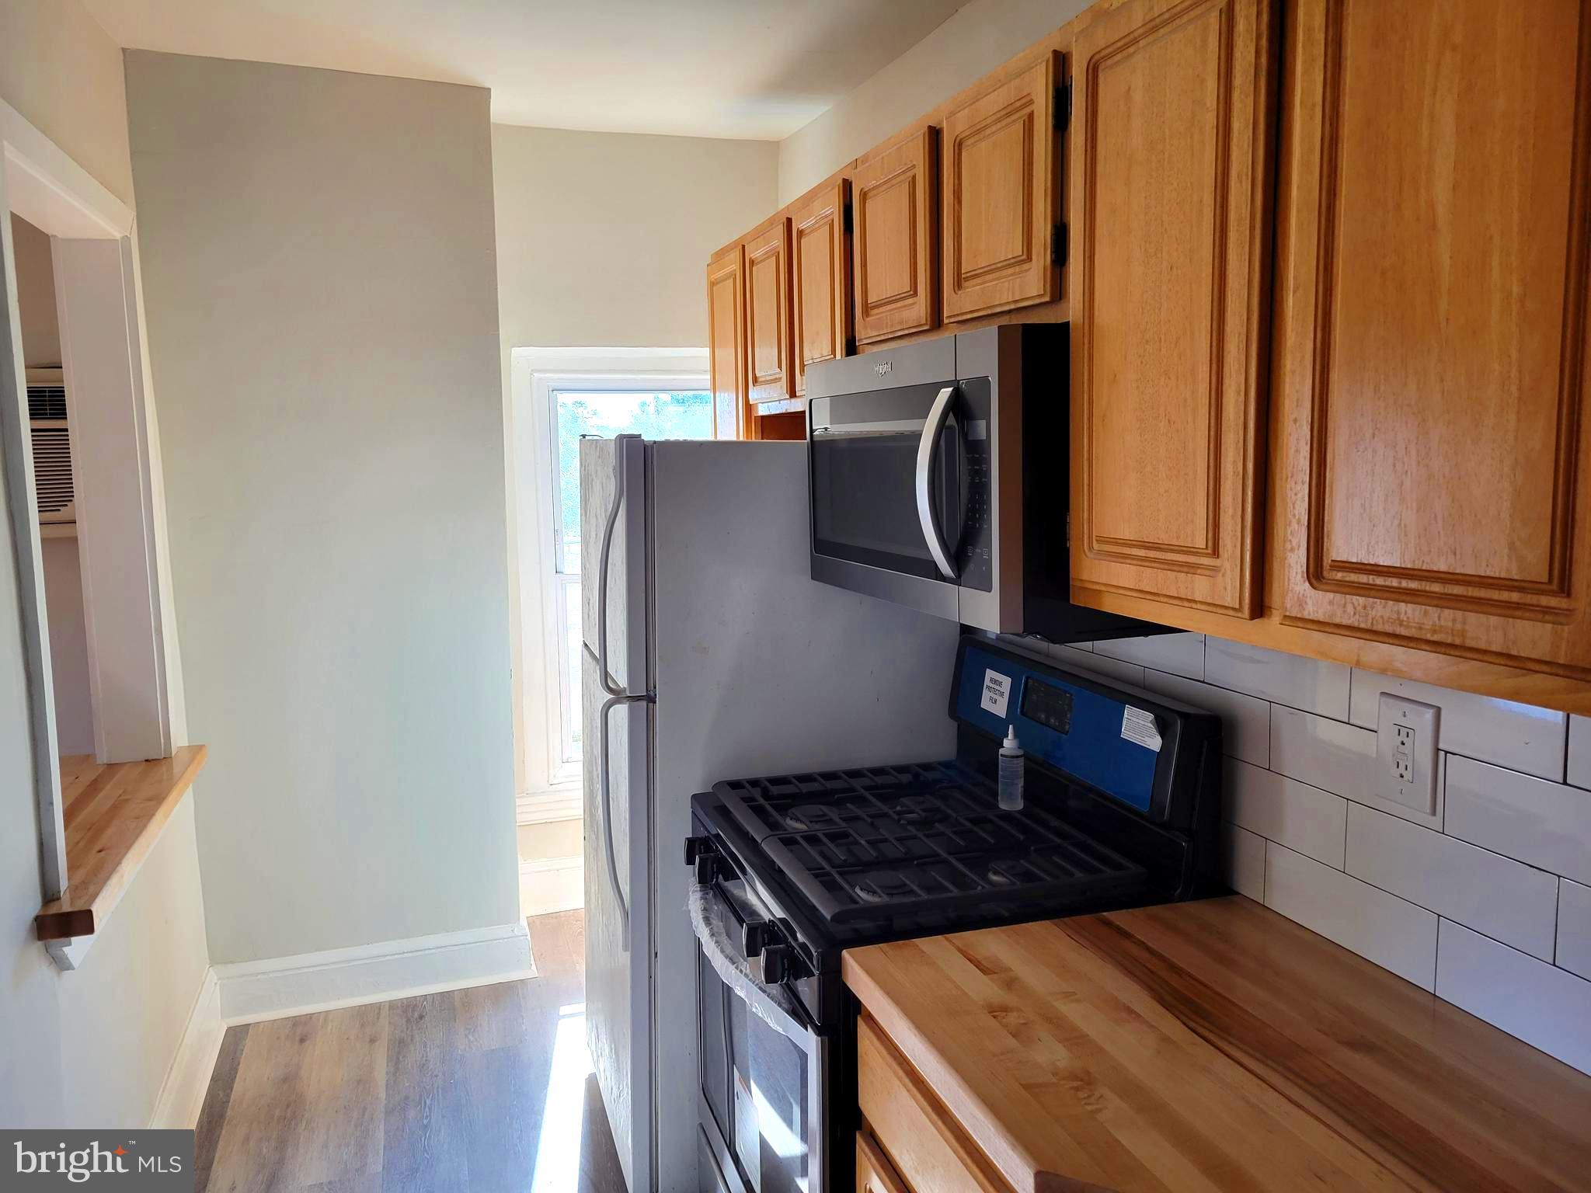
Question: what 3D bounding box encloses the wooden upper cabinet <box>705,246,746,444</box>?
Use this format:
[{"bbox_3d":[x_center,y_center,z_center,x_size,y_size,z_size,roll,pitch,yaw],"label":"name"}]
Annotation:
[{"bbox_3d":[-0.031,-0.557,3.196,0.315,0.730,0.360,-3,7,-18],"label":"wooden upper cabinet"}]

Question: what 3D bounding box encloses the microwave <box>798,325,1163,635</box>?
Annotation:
[{"bbox_3d":[0.330,-0.196,2.002,0.423,0.425,0.764,-3,7,-18],"label":"microwave"}]

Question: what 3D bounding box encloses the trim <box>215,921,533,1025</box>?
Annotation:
[{"bbox_3d":[-1.211,1.097,3.515,0.880,0.183,0.040,-3,7,-18],"label":"trim"}]

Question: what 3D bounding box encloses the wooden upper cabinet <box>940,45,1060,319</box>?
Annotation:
[{"bbox_3d":[0.432,-0.583,1.797,0.315,0.355,0.365,-3,7,-18],"label":"wooden upper cabinet"}]

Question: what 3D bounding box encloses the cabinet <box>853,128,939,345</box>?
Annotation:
[{"bbox_3d":[0.313,-0.624,2.150,0.315,0.355,0.365,-3,7,-18],"label":"cabinet"}]

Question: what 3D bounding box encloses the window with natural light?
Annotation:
[{"bbox_3d":[-0.510,-0.050,4.097,0.660,1.340,0.090,-3,7,-18],"label":"window with natural light"}]

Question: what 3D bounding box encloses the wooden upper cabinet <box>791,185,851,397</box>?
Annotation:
[{"bbox_3d":[0.195,-0.625,2.503,0.315,0.425,0.335,-3,7,-18],"label":"wooden upper cabinet"}]

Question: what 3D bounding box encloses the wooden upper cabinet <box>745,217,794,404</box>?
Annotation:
[{"bbox_3d":[0.084,-0.663,2.833,0.315,0.425,0.345,-3,7,-18],"label":"wooden upper cabinet"}]

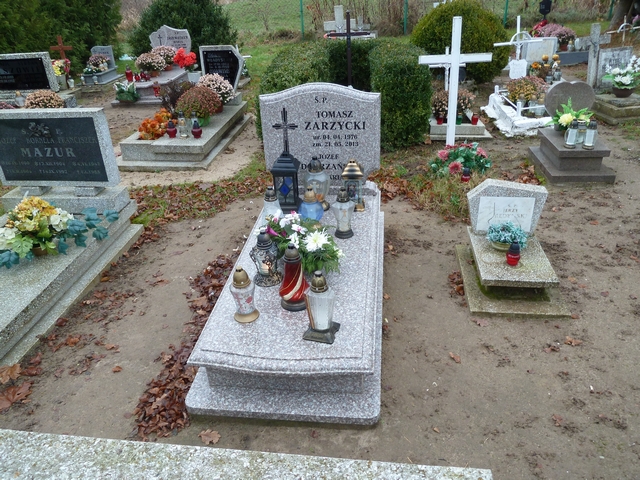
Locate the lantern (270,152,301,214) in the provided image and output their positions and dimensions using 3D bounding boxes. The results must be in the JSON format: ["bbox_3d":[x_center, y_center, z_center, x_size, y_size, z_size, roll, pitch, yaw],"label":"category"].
[{"bbox_3d":[-0.219,-0.401,3.395,0.175,0.399,0.175,1,30,7],"label":"lantern"}]

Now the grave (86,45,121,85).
[{"bbox_3d":[-3.959,-3.152,8.954,0.516,0.551,0.858,1,30,7],"label":"grave"}]

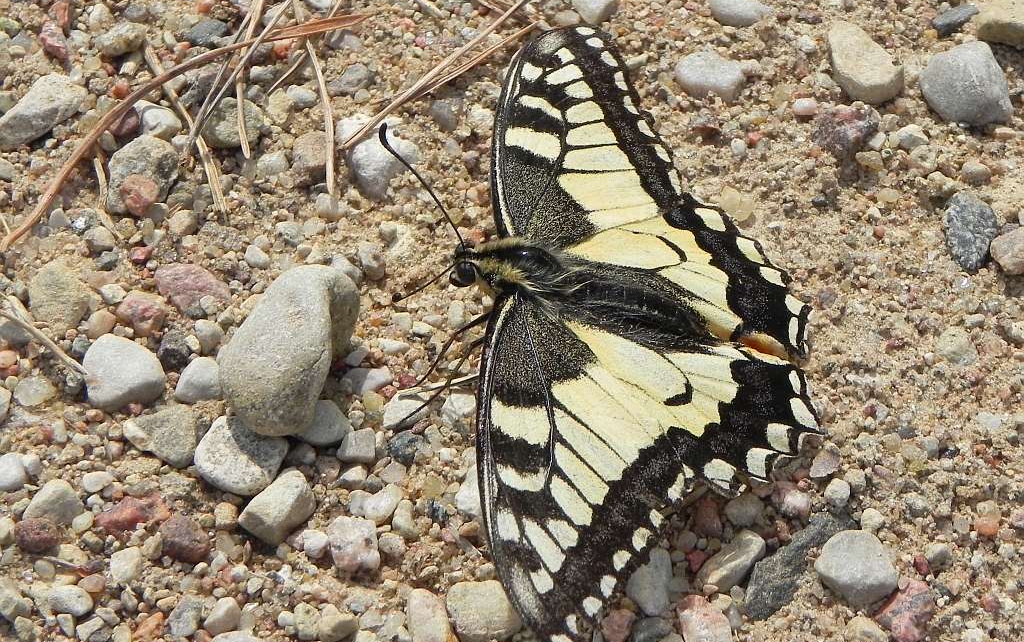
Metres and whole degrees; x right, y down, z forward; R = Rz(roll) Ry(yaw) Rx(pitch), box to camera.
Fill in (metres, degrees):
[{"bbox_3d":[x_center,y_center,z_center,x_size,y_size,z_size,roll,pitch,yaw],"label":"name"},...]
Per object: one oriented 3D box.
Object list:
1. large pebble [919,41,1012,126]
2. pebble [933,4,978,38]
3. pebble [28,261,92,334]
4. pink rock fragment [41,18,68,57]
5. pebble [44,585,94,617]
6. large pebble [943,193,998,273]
[{"bbox_3d":[0.050,-0.026,0.313,0.010,0.007,0.009,12,51,10],"label":"large pebble"},{"bbox_3d":[0.051,-0.034,0.321,0.006,0.003,0.003,-28,57,-20],"label":"pebble"},{"bbox_3d":[-0.047,-0.002,0.295,0.007,0.005,0.009,9,53,7],"label":"pebble"},{"bbox_3d":[-0.052,-0.032,0.321,0.002,0.002,0.005,-22,56,-16],"label":"pink rock fragment"},{"bbox_3d":[-0.043,0.027,0.273,0.005,0.003,0.003,17,54,13],"label":"pebble"},{"bbox_3d":[0.049,-0.010,0.301,0.006,0.004,0.011,-8,52,-6],"label":"large pebble"}]

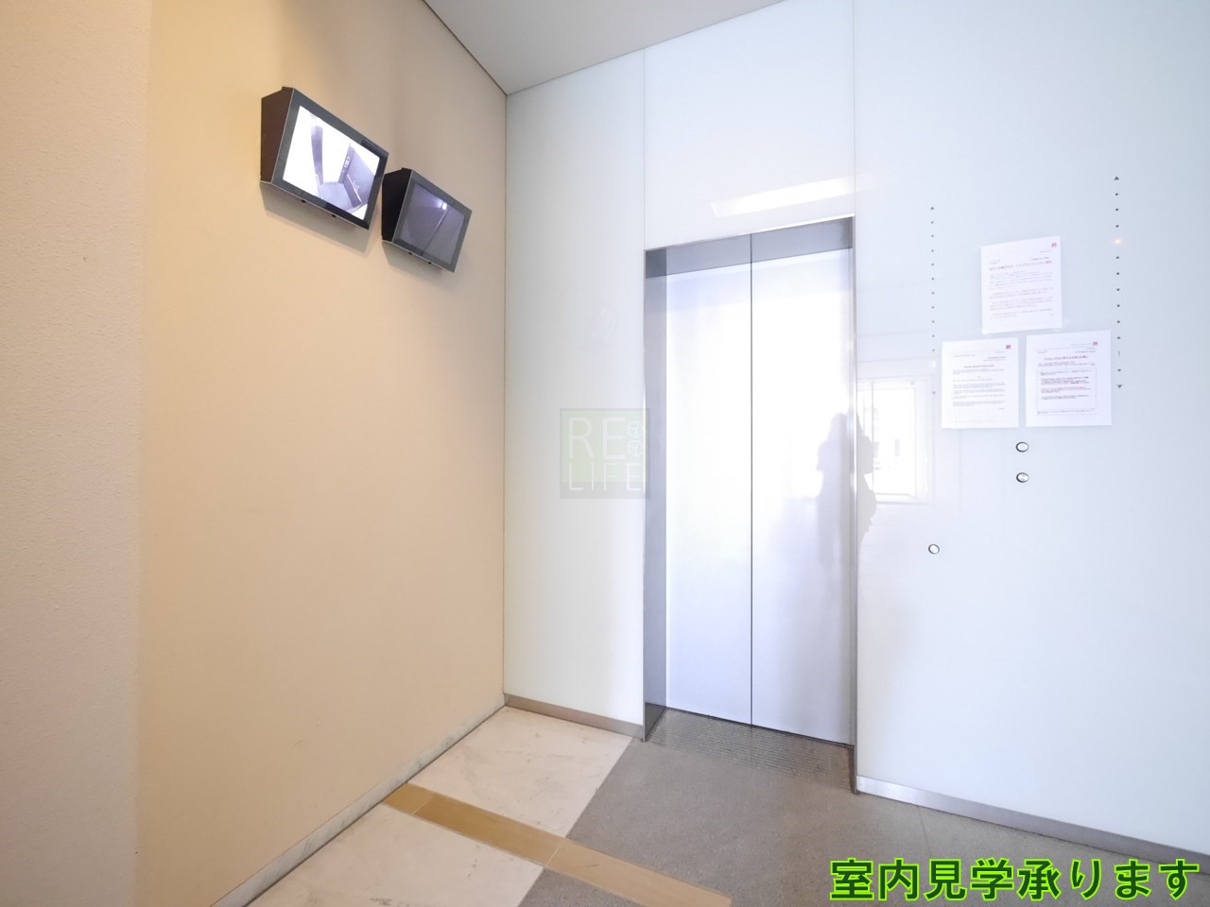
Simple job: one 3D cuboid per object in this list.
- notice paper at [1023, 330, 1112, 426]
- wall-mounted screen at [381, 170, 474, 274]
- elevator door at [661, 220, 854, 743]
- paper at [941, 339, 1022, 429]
[{"bbox_3d":[1.470,-0.234,1.552,0.210,0.297,0.006,0,-1,24],"label":"notice paper"},{"bbox_3d":[-0.683,-0.870,1.855,0.132,0.253,0.312,17,7,24],"label":"wall-mounted screen"},{"bbox_3d":[0.681,0.177,2.237,0.820,2.110,0.050,0,-1,24],"label":"elevator door"},{"bbox_3d":[1.260,-0.233,1.644,0.210,0.297,0.006,0,-1,24],"label":"paper"}]

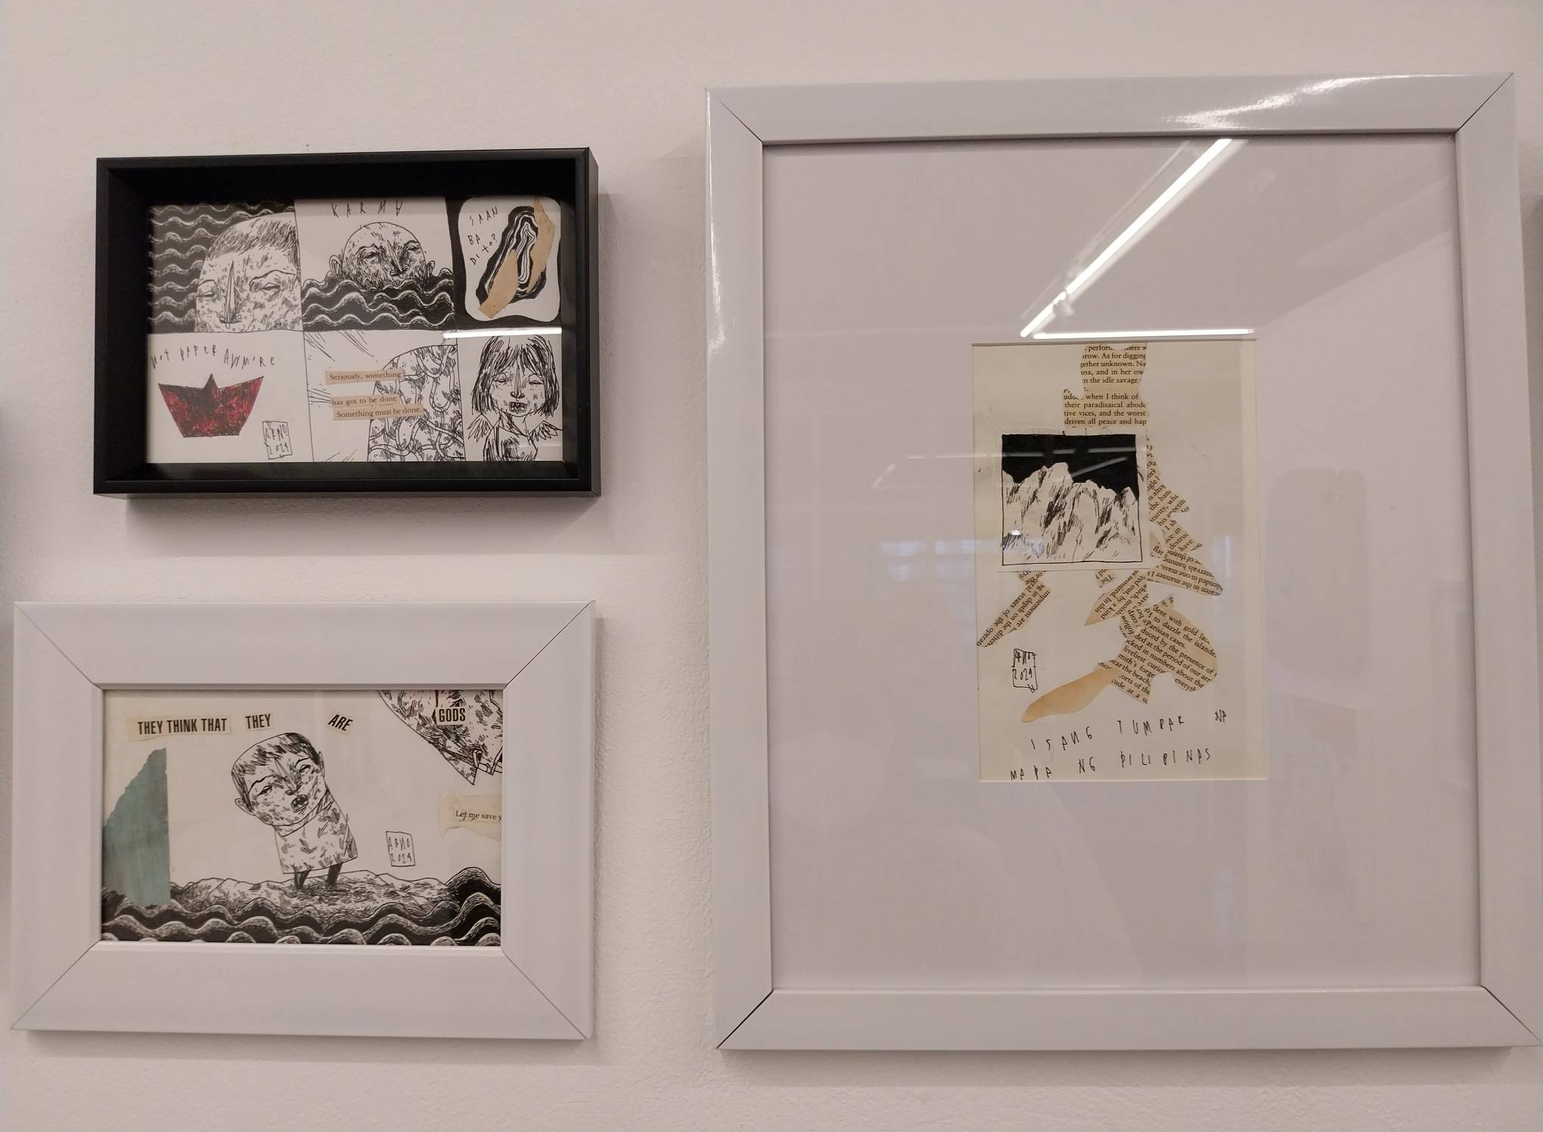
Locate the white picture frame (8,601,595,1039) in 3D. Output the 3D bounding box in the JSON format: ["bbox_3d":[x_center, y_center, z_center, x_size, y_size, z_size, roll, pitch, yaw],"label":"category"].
[{"bbox_3d":[-0.168,0.090,0.420,0.208,0.153,0.015,0,-2,2],"label":"white picture frame"}]

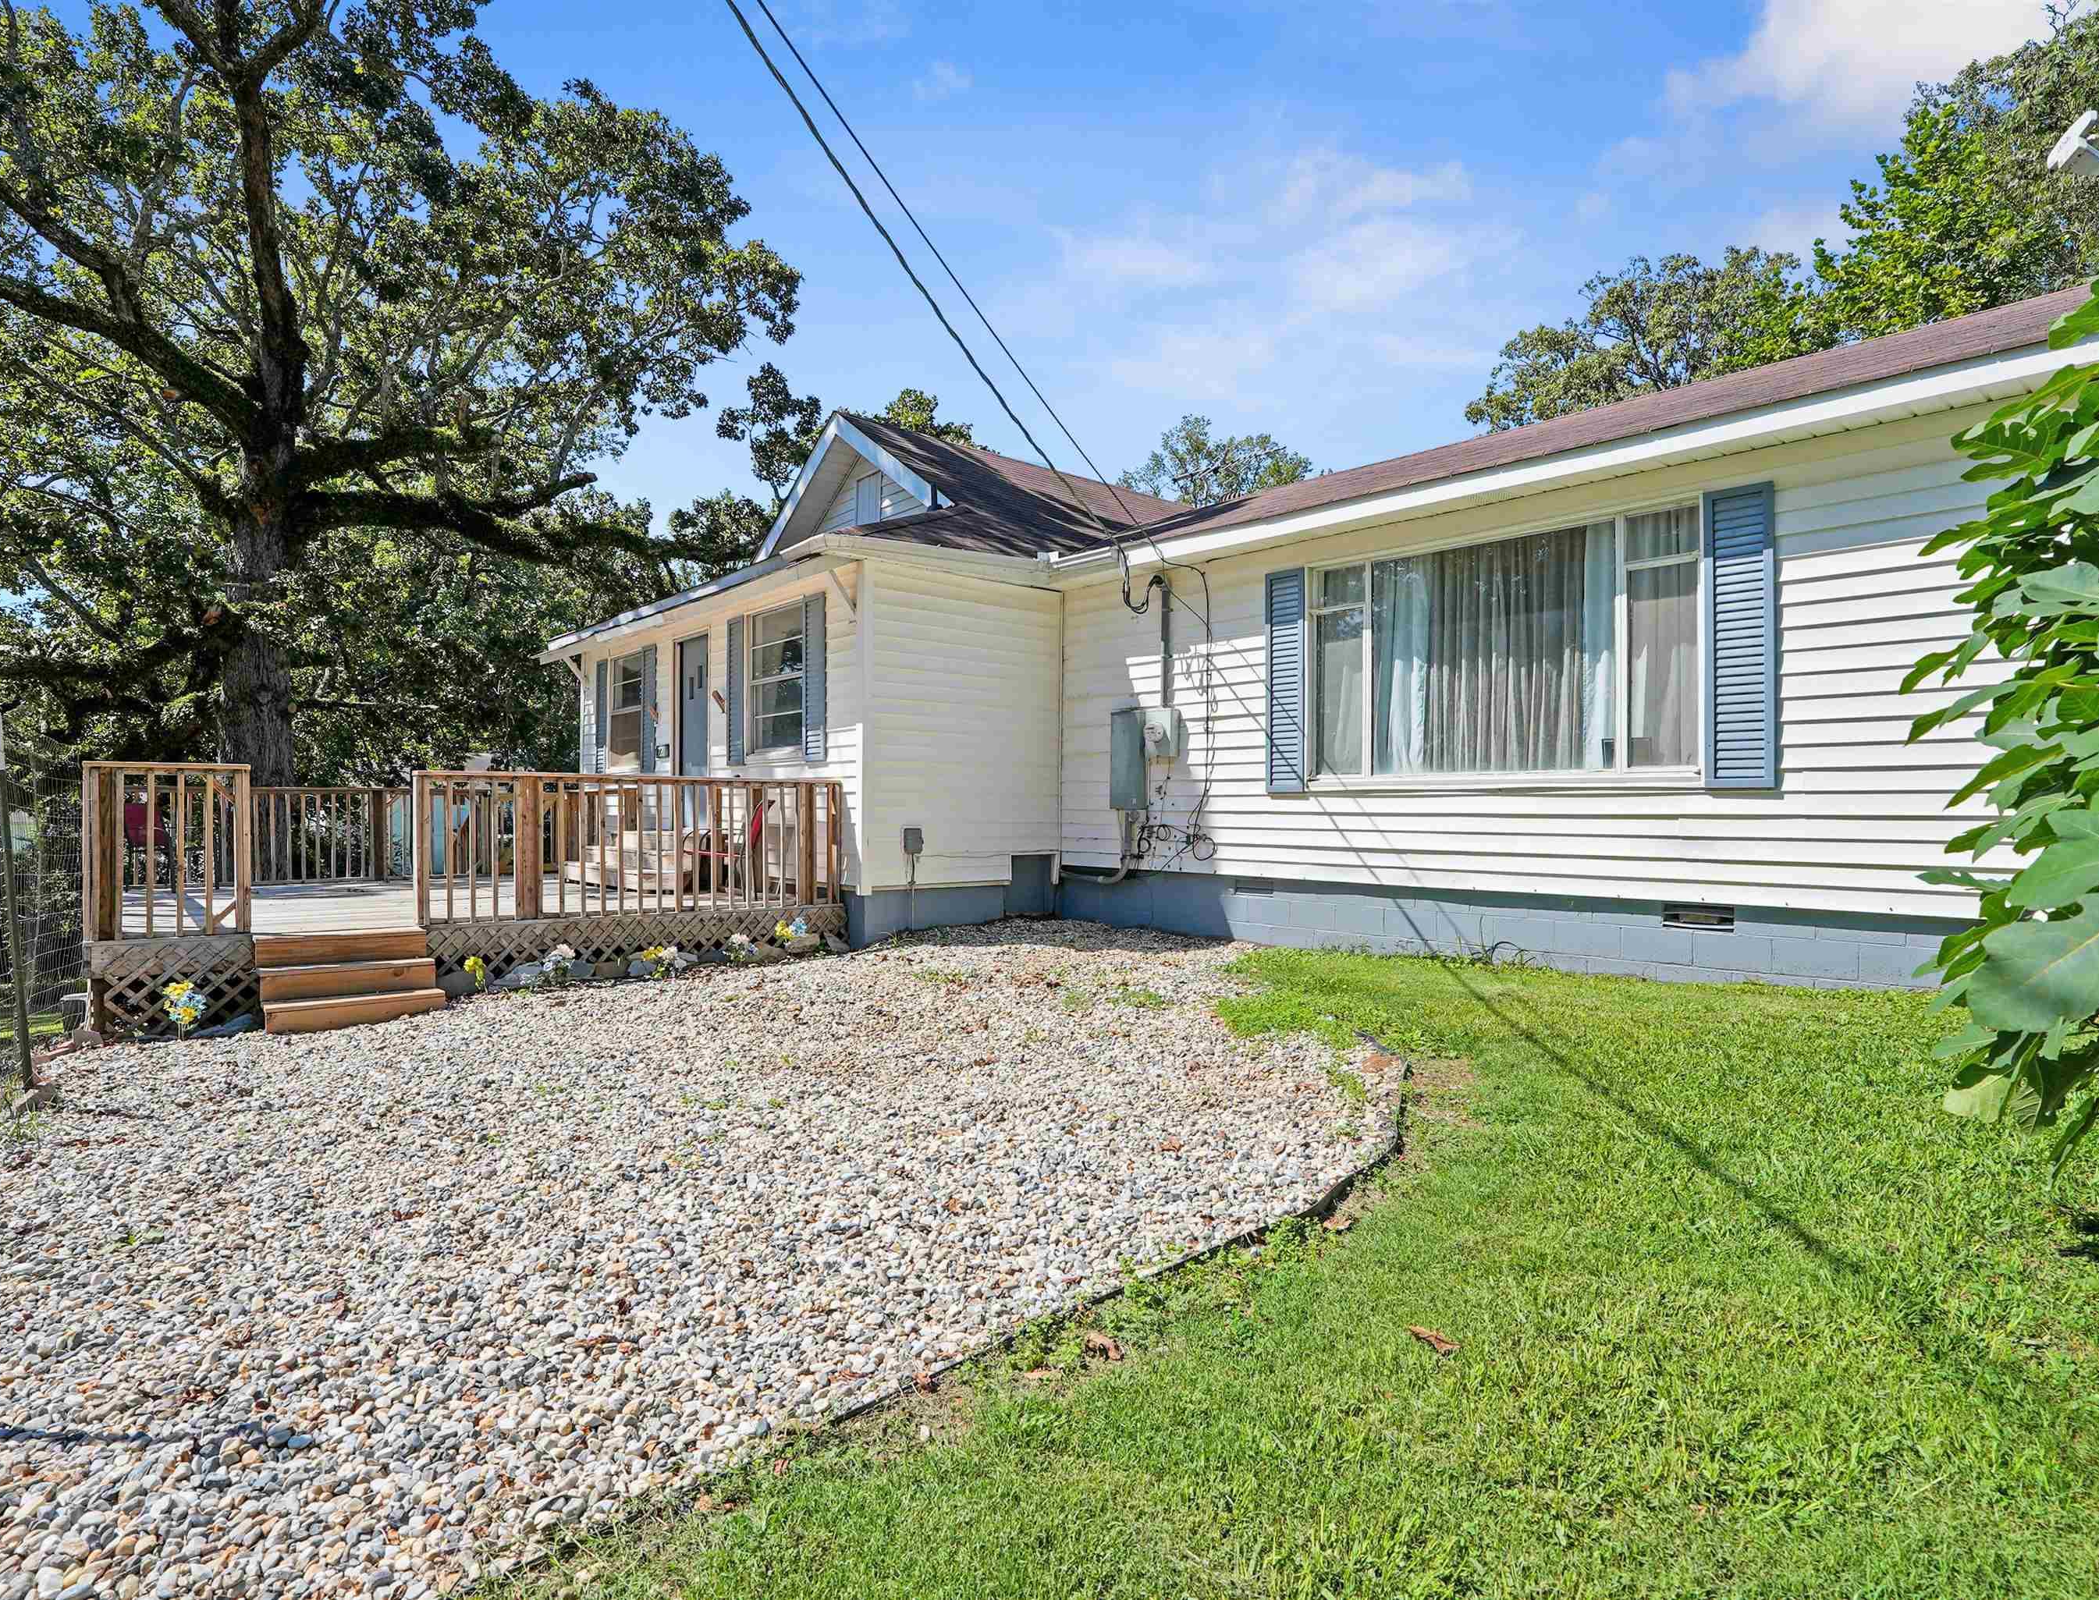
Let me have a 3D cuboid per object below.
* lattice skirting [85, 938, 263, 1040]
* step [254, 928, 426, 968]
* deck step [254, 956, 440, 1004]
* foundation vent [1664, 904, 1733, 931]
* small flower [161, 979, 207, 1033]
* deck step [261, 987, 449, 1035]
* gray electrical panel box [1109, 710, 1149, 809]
[{"bbox_3d":[-5.323,1.123,6.498,0.794,0.575,0.050,0,0,-39],"label":"lattice skirting"},{"bbox_3d":[-4.614,0.945,6.949,0.915,0.175,0.280,0,0,-39],"label":"step"},{"bbox_3d":[-4.434,1.113,6.759,0.915,0.175,0.280,0,0,-39],"label":"deck step"},{"bbox_3d":[3.965,0.714,6.505,0.390,0.180,0.070,0,0,45],"label":"foundation vent"},{"bbox_3d":[-5.178,1.239,6.380,0.210,0.325,0.180,0,0,-39],"label":"small flower"},{"bbox_3d":[-4.272,1.294,6.569,0.915,0.165,0.280,0,0,-39],"label":"deck step"},{"bbox_3d":[0.726,-0.352,9.644,0.120,0.869,0.333,0,0,-44],"label":"gray electrical panel box"}]

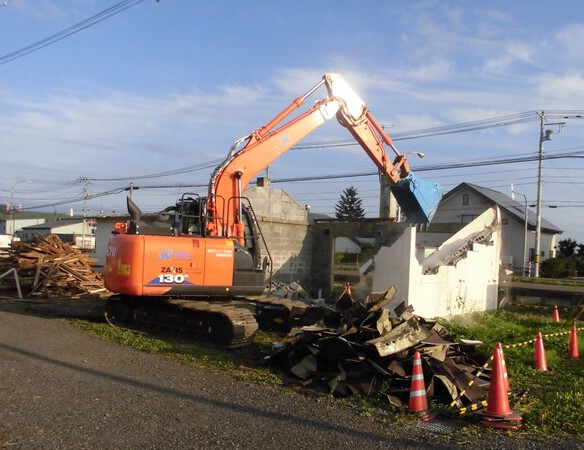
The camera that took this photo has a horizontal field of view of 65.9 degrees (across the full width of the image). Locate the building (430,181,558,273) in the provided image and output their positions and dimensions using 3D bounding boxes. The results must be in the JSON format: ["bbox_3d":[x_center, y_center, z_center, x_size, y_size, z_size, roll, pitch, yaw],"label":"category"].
[{"bbox_3d":[17.029,0.315,40.500,11.000,7.500,8.500,0,-3,45],"label":"building"}]

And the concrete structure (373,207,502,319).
[{"bbox_3d":[4.096,1.076,12.600,3.400,2.850,1.300,3,-2,-28],"label":"concrete structure"}]

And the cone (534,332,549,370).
[{"bbox_3d":[3.875,1.988,7.000,0.340,0.690,0.340,2,-2,0],"label":"cone"}]

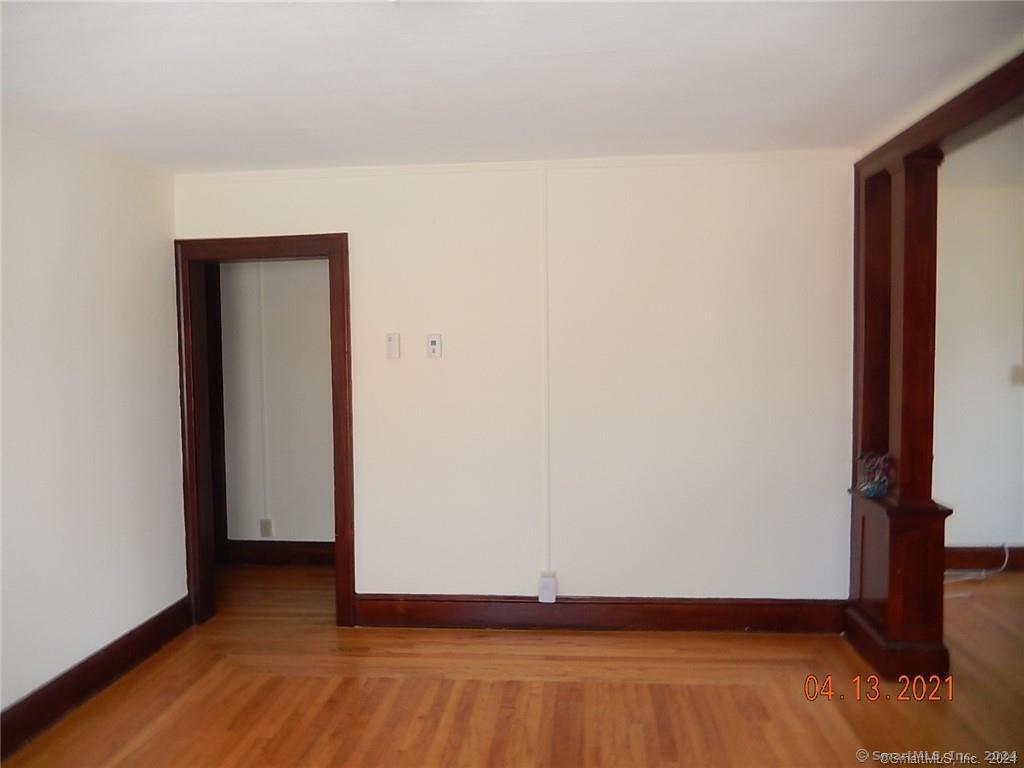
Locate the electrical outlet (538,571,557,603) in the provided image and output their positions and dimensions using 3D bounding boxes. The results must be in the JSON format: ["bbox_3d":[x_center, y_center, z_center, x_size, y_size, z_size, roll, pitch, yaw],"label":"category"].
[{"bbox_3d":[0.191,1.074,3.938,0.093,0.177,0.045,-1,2,5],"label":"electrical outlet"}]

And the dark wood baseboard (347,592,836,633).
[{"bbox_3d":[0.441,1.219,3.937,2.601,0.180,0.022,-1,2,5],"label":"dark wood baseboard"}]

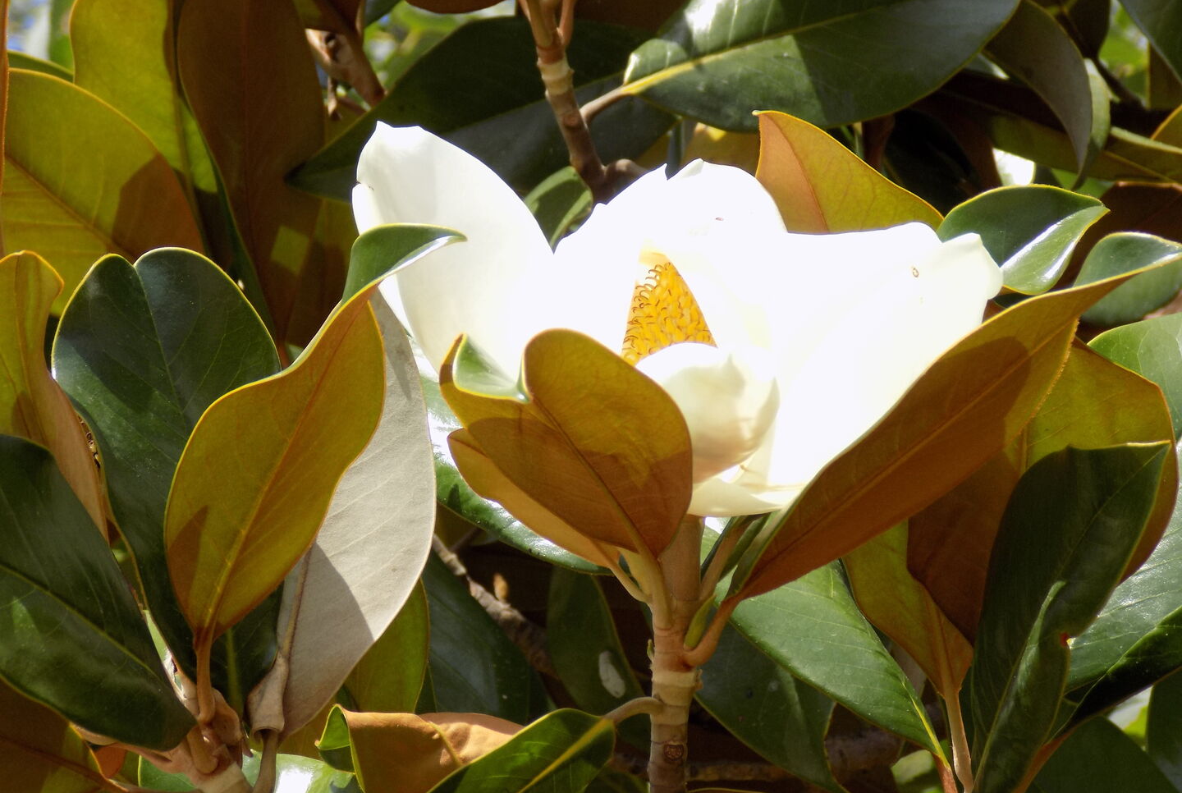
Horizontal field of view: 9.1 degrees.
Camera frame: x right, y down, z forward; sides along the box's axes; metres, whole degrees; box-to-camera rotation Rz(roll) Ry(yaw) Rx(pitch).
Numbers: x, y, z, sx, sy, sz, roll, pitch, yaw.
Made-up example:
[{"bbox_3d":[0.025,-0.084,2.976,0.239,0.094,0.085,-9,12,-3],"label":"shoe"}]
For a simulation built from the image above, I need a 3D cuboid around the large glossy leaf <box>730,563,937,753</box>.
[{"bbox_3d":[0.083,0.088,2.600,0.062,0.108,0.028,-39,-12,2],"label":"large glossy leaf"}]

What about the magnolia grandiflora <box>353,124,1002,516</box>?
[{"bbox_3d":[0.026,-0.023,2.250,0.197,0.120,0.175,0,-10,0],"label":"magnolia grandiflora"}]

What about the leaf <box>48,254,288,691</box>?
[{"bbox_3d":[-0.144,0.028,2.530,0.078,0.165,0.028,-4,-24,-9],"label":"leaf"}]

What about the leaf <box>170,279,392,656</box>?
[{"bbox_3d":[-0.093,0.019,2.190,0.055,0.135,0.030,27,21,0],"label":"leaf"}]

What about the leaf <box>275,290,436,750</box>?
[{"bbox_3d":[-0.071,0.036,2.220,0.065,0.140,0.030,9,10,-30],"label":"leaf"}]

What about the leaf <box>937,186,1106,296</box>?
[{"bbox_3d":[0.150,-0.053,2.630,0.085,0.055,0.028,-24,-34,-1],"label":"leaf"}]

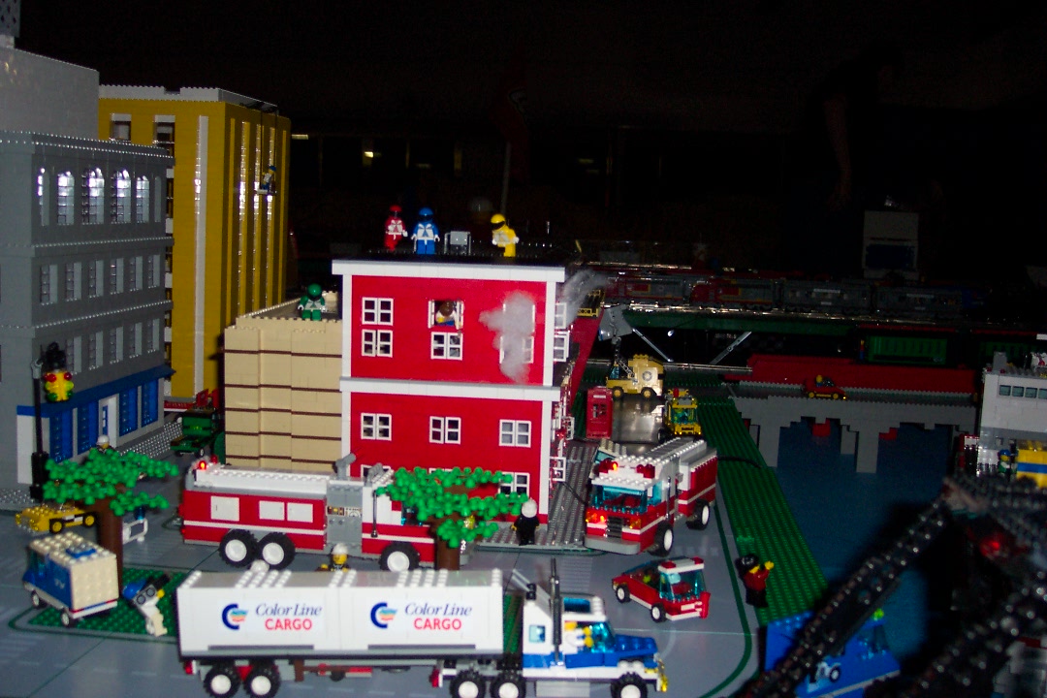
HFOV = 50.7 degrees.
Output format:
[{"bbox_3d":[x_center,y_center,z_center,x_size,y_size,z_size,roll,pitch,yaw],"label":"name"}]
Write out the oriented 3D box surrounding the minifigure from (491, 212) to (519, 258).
[{"bbox_3d":[-0.017,-0.103,1.003,0.020,0.039,0.024,-5,10,-44],"label":"minifigure"}]

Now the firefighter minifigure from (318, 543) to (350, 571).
[{"bbox_3d":[-0.141,0.169,0.841,0.027,0.043,0.018,4,8,15],"label":"firefighter minifigure"}]

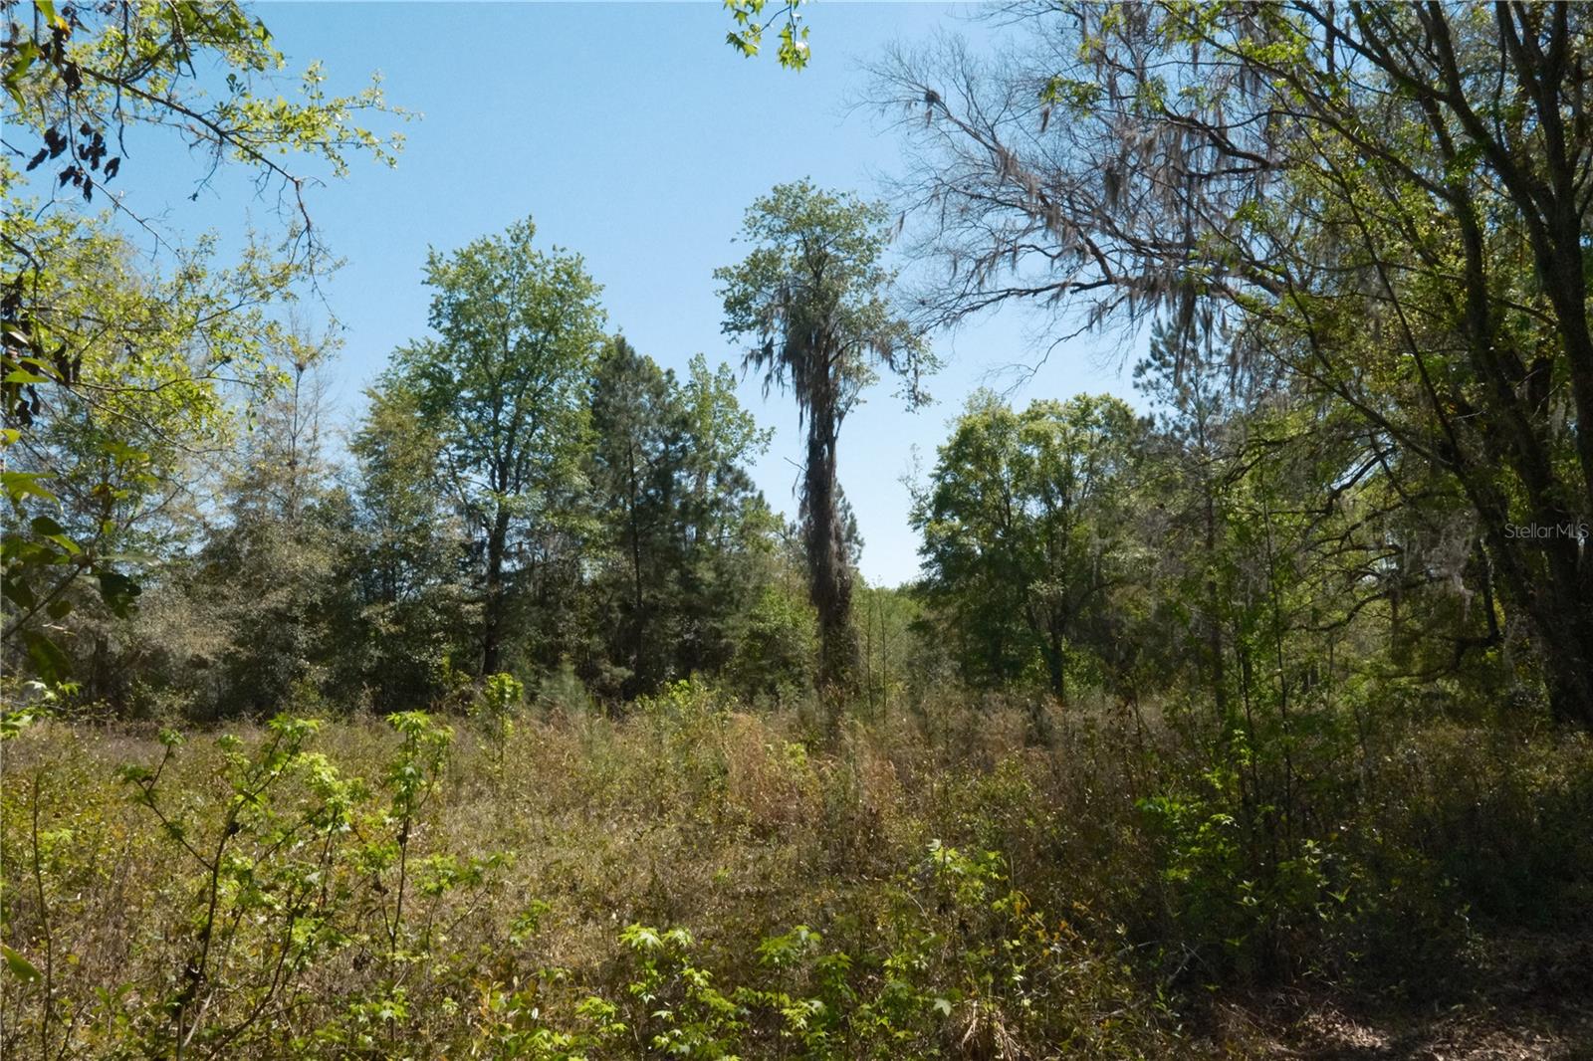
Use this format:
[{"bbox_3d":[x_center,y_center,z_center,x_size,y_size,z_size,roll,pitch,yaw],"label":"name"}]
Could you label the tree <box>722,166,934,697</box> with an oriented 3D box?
[{"bbox_3d":[0.618,-1.751,26.356,4.850,12.520,4.600,0,-6,0],"label":"tree"}]

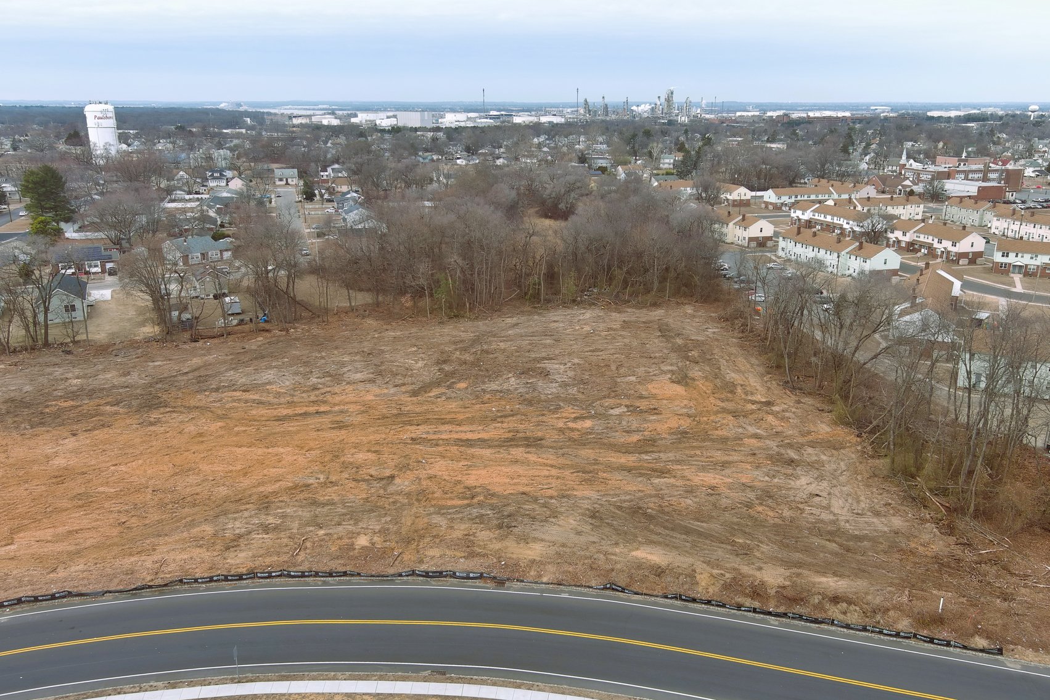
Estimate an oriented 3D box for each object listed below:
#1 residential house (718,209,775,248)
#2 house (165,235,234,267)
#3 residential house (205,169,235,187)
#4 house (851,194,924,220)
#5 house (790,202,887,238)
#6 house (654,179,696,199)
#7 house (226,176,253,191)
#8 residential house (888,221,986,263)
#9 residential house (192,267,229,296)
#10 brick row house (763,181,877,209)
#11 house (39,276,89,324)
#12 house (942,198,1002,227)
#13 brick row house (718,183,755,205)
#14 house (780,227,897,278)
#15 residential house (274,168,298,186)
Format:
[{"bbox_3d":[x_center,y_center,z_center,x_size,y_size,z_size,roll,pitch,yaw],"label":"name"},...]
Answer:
[{"bbox_3d":[60.650,-35.720,244.410,10.100,7.840,25.060,-6,17,-18],"label":"residential house"},{"bbox_3d":[-82.670,-25.450,213.900,13.840,5.500,11.000,-16,23,-43],"label":"house"},{"bbox_3d":[-143.990,-81.450,398.230,10.800,8.000,10.800,-5,17,-15],"label":"residential house"},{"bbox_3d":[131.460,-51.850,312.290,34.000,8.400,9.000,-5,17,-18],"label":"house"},{"bbox_3d":[104.570,-43.890,284.940,9.500,8.400,39.500,-5,17,-17],"label":"house"},{"bbox_3d":[67.570,-70.800,376.680,24.000,8.300,9.500,-5,17,-17],"label":"house"},{"bbox_3d":[-144.870,-85.210,429.140,9.500,5.600,12.000,-4,17,-13],"label":"house"},{"bbox_3d":[107.350,-29.240,222.550,9.460,7.840,25.390,-5,17,-17],"label":"residential house"},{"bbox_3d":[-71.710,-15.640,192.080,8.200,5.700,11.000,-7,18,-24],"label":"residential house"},{"bbox_3d":[123.430,-63.440,351.810,48.500,8.400,9.600,-5,17,-17],"label":"brick row house"},{"bbox_3d":[-87.900,-10.060,160.810,8.430,6.200,15.800,-7,18,-23],"label":"house"},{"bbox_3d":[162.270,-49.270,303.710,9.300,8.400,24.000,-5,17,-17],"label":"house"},{"bbox_3d":[88.400,-66.900,363.350,8.900,8.400,20.500,-5,17,-17],"label":"brick row house"},{"bbox_3d":[75.710,-24.200,205.590,10.000,7.840,35.740,-4,17,-14],"label":"house"},{"bbox_3d":[-114.020,-82.850,404.360,10.200,7.200,8.800,-3,17,-11],"label":"residential house"}]

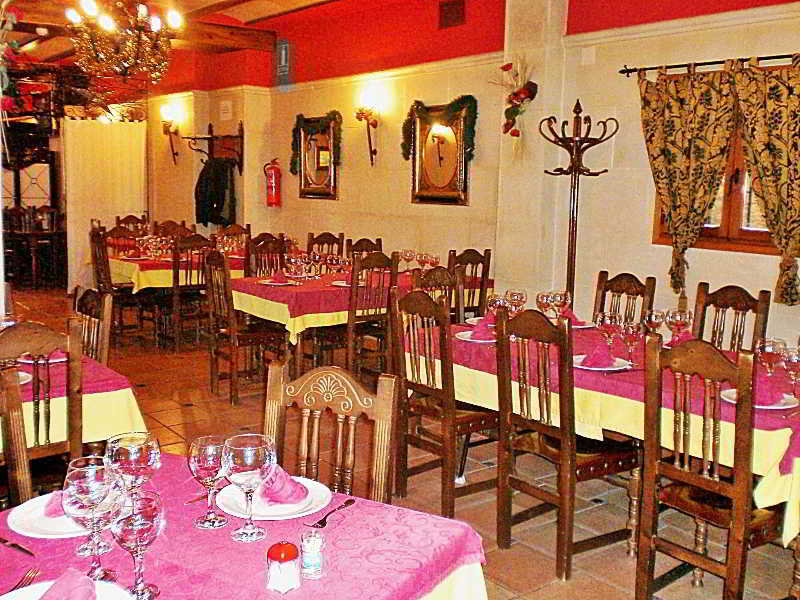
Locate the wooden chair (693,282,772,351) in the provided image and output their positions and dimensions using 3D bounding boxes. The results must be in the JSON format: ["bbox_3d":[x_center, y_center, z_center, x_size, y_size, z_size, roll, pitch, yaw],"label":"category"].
[{"bbox_3d":[1.498,0.466,4.057,0.480,1.020,0.395,-5,10,-34],"label":"wooden chair"}]

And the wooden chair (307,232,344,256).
[{"bbox_3d":[-0.825,-0.165,7.919,0.395,1.000,0.480,-4,9,-31],"label":"wooden chair"}]

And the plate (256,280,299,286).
[{"bbox_3d":[-0.854,-0.114,5.573,0.265,0.025,0.265,2,8,0],"label":"plate"}]

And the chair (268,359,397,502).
[{"bbox_3d":[-0.275,0.696,1.925,0.395,1.000,0.480,5,9,27],"label":"chair"}]

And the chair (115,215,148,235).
[{"bbox_3d":[-2.939,-0.424,9.123,0.420,1.040,0.480,-5,11,-38],"label":"chair"}]

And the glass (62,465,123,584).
[{"bbox_3d":[-0.563,0.413,1.498,0.109,0.200,0.109,3,9,6],"label":"glass"}]

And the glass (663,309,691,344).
[{"bbox_3d":[1.237,0.152,3.615,0.112,0.195,0.112,-5,11,-38],"label":"glass"}]

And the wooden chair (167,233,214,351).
[{"bbox_3d":[-1.865,-0.086,7.214,0.395,1.000,0.480,-2,9,-24],"label":"wooden chair"}]

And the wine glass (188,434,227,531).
[{"bbox_3d":[-0.400,0.383,1.706,0.083,0.177,0.083,1,8,0],"label":"wine glass"}]

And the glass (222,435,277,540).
[{"bbox_3d":[-0.313,0.392,1.679,0.111,0.202,0.111,3,9,6],"label":"glass"}]

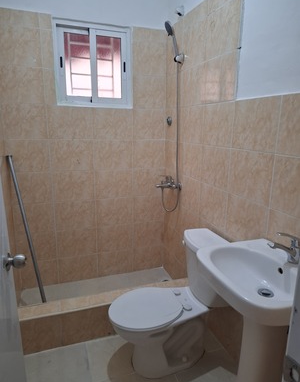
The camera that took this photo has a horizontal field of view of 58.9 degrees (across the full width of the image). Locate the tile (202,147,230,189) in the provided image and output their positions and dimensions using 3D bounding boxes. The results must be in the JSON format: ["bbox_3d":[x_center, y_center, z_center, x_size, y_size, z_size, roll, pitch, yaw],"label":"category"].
[{"bbox_3d":[0.397,-0.151,1.645,0.010,0.250,0.327,-4,15,-19],"label":"tile"}]

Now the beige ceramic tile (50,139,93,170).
[{"bbox_3d":[-0.610,-0.276,2.090,0.329,0.248,0.010,-4,14,-19],"label":"beige ceramic tile"}]

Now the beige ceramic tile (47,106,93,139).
[{"bbox_3d":[-0.606,-0.518,2.032,0.329,0.248,0.010,-4,14,-19],"label":"beige ceramic tile"}]

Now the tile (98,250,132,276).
[{"bbox_3d":[-0.314,0.660,2.429,0.329,0.236,0.010,-4,14,-19],"label":"tile"}]

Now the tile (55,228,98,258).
[{"bbox_3d":[-0.620,0.447,2.264,0.329,0.248,0.010,-4,14,-19],"label":"tile"}]

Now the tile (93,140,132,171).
[{"bbox_3d":[-0.300,-0.300,2.212,0.330,0.250,0.012,-4,14,-19],"label":"tile"}]

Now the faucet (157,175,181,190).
[{"bbox_3d":[0.131,-0.073,2.138,0.180,0.120,0.205,-4,15,-19],"label":"faucet"}]

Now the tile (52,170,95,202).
[{"bbox_3d":[-0.619,-0.040,2.160,0.330,0.250,0.012,-4,14,-19],"label":"tile"}]

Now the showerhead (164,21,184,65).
[{"bbox_3d":[0.162,-1.035,1.853,0.075,0.260,0.080,-24,20,-13],"label":"showerhead"}]

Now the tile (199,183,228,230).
[{"bbox_3d":[0.394,0.091,1.705,0.010,0.250,0.327,-4,15,-19],"label":"tile"}]

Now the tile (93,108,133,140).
[{"bbox_3d":[-0.295,-0.544,2.155,0.330,0.250,0.012,-4,14,-19],"label":"tile"}]

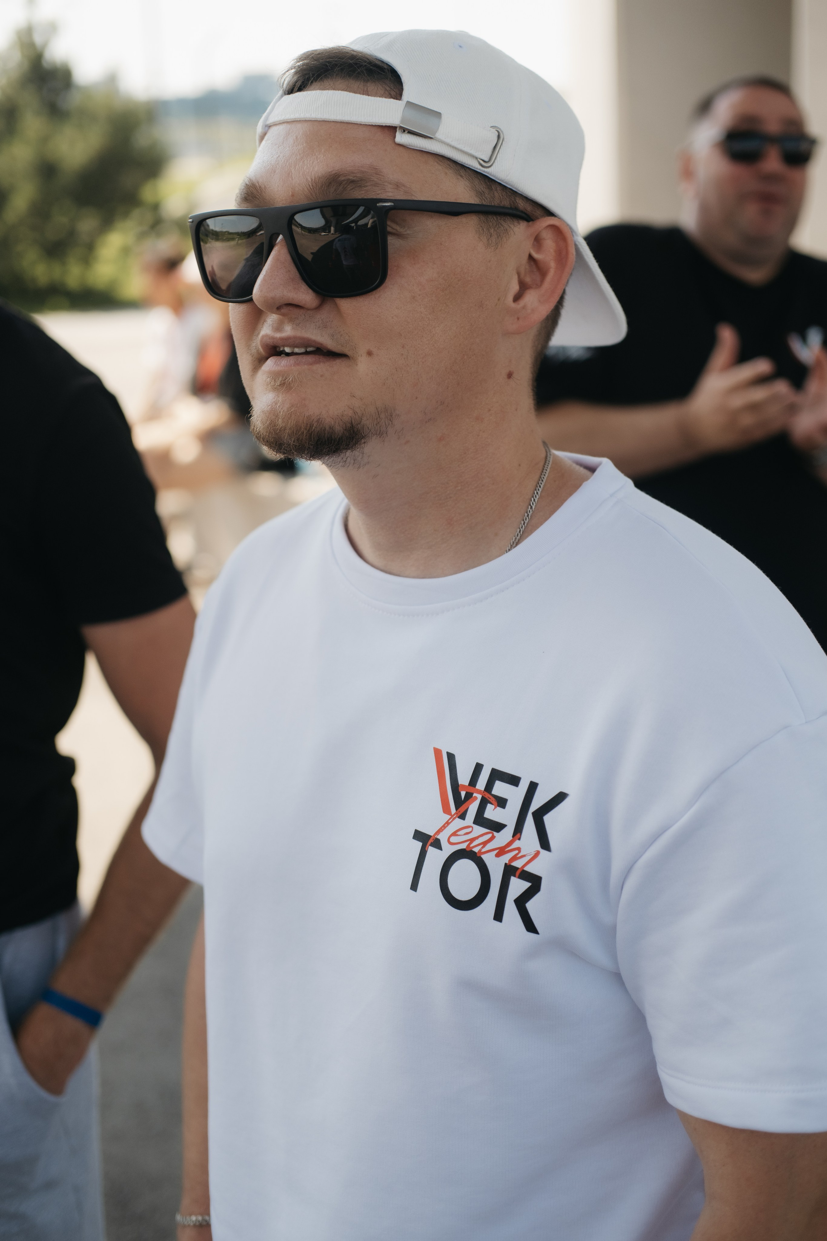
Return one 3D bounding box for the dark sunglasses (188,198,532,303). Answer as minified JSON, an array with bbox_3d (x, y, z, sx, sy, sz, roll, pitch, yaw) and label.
[{"bbox_3d":[-0.022,-0.196,0.997,0.149,0.050,0.150,8,9,43],"label":"dark sunglasses"}]

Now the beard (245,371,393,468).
[{"bbox_3d":[-0.056,-0.108,0.974,0.098,0.048,0.050,8,9,43],"label":"beard"}]

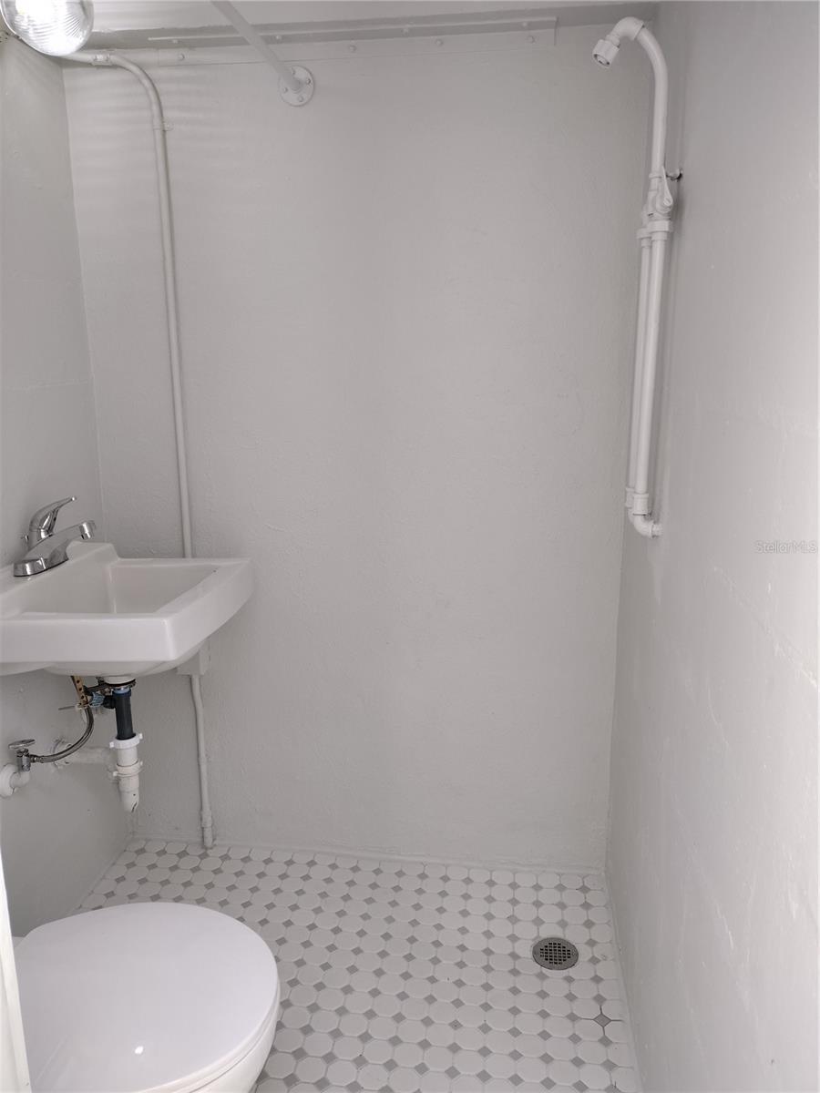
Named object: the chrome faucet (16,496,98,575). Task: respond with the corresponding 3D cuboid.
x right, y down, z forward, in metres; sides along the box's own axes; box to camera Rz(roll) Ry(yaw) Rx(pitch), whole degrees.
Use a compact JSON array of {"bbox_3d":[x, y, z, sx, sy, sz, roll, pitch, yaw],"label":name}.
[{"bbox_3d":[-0.707,-0.026,1.723,0.157,0.145,0.150,1,13,7],"label":"chrome faucet"}]

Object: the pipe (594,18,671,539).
[{"bbox_3d":[0.357,-0.410,1.395,0.145,0.810,0.105,1,13,7],"label":"pipe"}]

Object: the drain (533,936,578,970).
[{"bbox_3d":[0.325,0.912,1.901,0.104,0.010,0.104,1,13,7],"label":"drain"}]

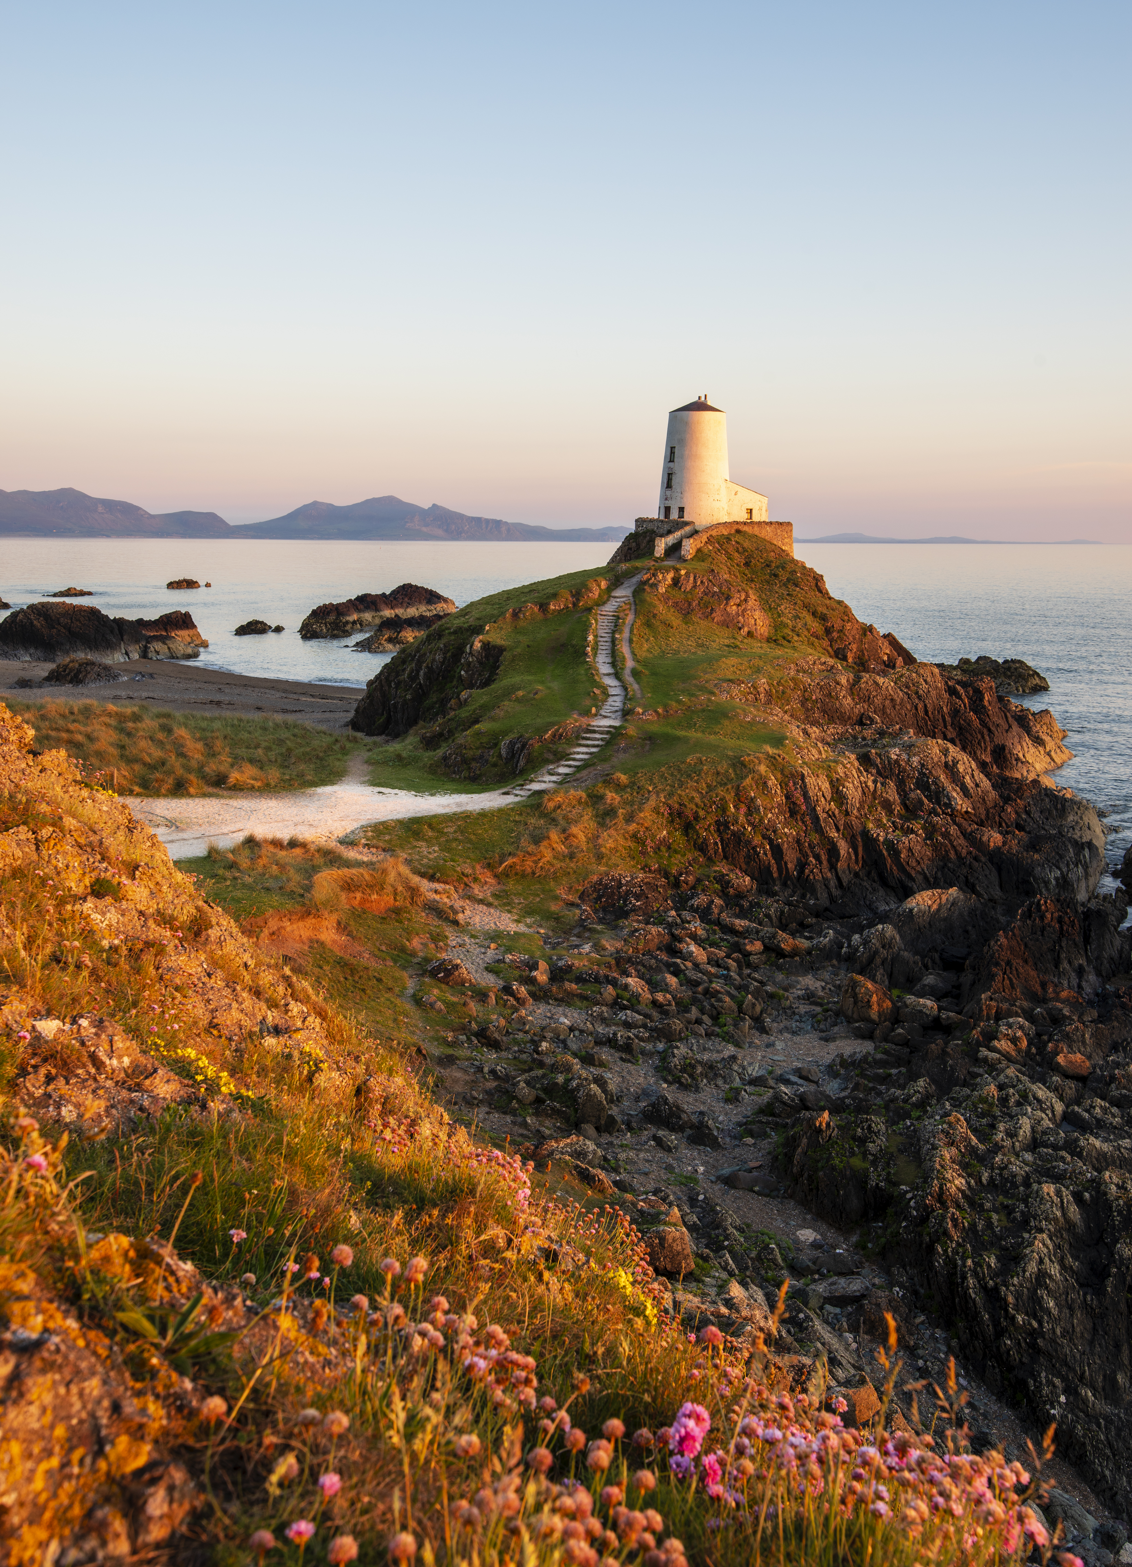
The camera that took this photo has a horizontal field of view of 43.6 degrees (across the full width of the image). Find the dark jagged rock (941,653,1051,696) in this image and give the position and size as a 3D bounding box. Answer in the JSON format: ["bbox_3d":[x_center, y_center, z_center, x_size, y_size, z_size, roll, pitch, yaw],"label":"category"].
[{"bbox_3d":[46.463,-11.947,154.174,12.200,3.900,8.000,3,10,16],"label":"dark jagged rock"}]

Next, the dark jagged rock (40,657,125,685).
[{"bbox_3d":[-50.163,-11.677,147.217,8.400,2.600,6.000,-3,10,-19],"label":"dark jagged rock"}]

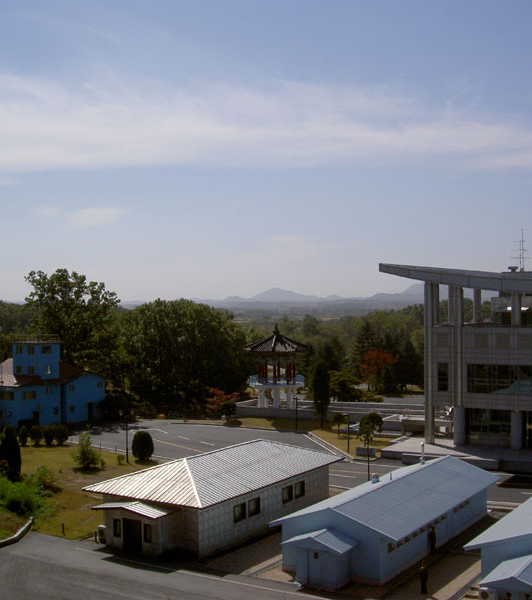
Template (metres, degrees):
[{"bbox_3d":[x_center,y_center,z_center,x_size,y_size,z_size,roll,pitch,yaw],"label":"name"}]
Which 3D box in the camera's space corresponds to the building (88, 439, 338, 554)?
[{"bbox_3d":[-3.231,14.242,69.687,10.200,5.320,22.300,0,0,31],"label":"building"}]

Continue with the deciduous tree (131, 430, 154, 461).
[{"bbox_3d":[-13.060,15.367,95.322,2.450,3.050,2.450,0,0,0],"label":"deciduous tree"}]

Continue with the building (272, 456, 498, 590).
[{"bbox_3d":[8.780,14.775,62.888,8.600,4.270,23.400,0,0,31],"label":"building"}]

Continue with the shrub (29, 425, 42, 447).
[{"bbox_3d":[-26.499,15.606,103.622,1.600,2.500,1.600,0,0,0],"label":"shrub"}]

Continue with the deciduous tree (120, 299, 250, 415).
[{"bbox_3d":[-12.326,8.506,138.012,19.500,16.800,16.000,0,0,0],"label":"deciduous tree"}]

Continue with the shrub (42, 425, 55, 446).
[{"bbox_3d":[-24.947,15.606,103.622,1.500,2.500,1.500,0,0,0],"label":"shrub"}]

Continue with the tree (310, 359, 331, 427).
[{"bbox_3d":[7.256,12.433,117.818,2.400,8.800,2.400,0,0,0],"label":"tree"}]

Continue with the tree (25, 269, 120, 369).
[{"bbox_3d":[-30.802,6.102,142.009,15.000,21.400,14.000,0,0,0],"label":"tree"}]

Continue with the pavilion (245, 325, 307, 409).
[{"bbox_3d":[1.545,9.712,132.514,9.300,11.600,9.300,0,0,31],"label":"pavilion"}]

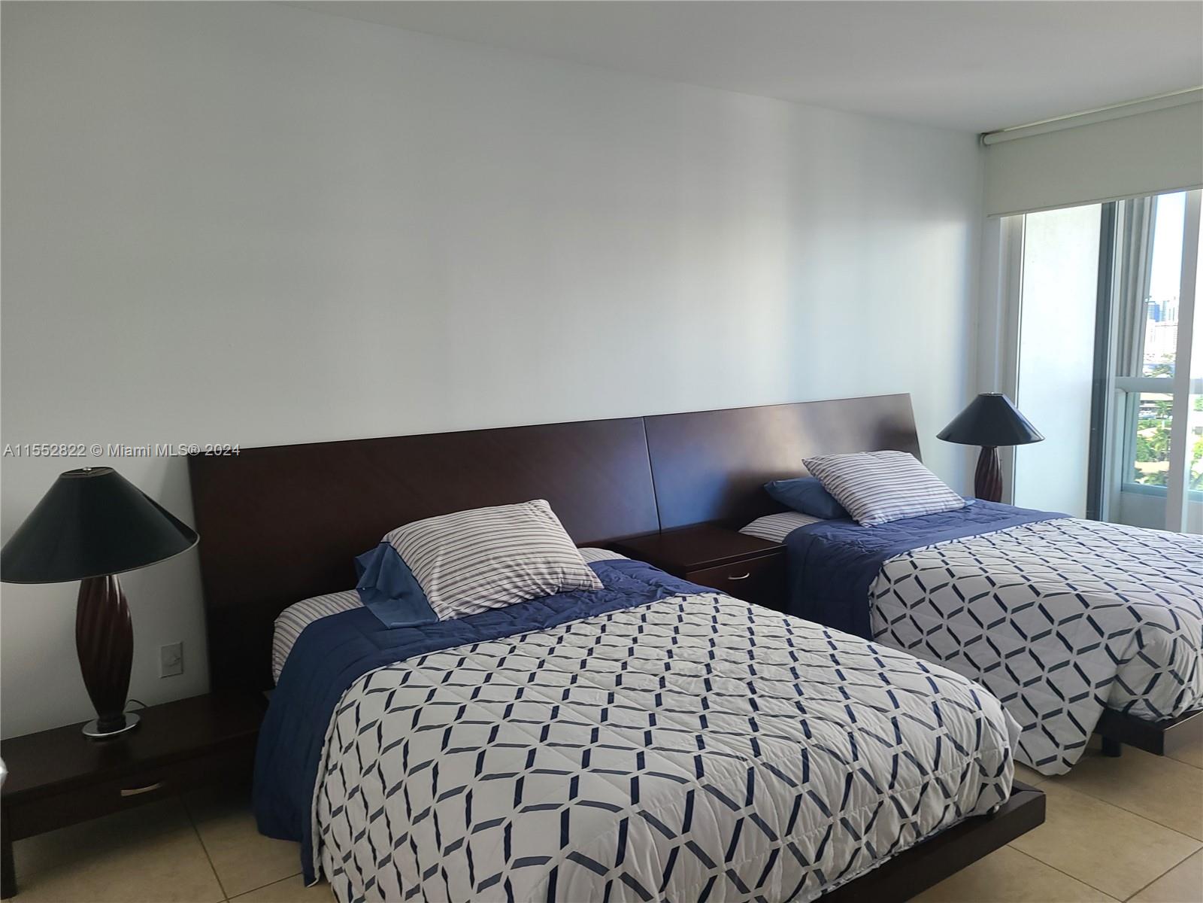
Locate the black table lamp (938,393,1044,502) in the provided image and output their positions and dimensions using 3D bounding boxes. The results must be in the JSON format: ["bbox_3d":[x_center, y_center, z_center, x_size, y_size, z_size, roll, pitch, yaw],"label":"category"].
[{"bbox_3d":[2.163,0.082,5.056,0.535,0.815,0.535,-6,9,-33],"label":"black table lamp"}]

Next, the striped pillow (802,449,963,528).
[{"bbox_3d":[1.328,0.145,4.190,0.650,0.160,0.450,-6,41,-30],"label":"striped pillow"}]

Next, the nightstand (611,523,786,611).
[{"bbox_3d":[0.416,0.681,3.863,0.544,0.588,0.512,-6,9,-33],"label":"nightstand"}]

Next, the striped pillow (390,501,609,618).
[{"bbox_3d":[-0.357,0.356,3.035,0.630,0.160,0.460,-9,40,-32],"label":"striped pillow"}]

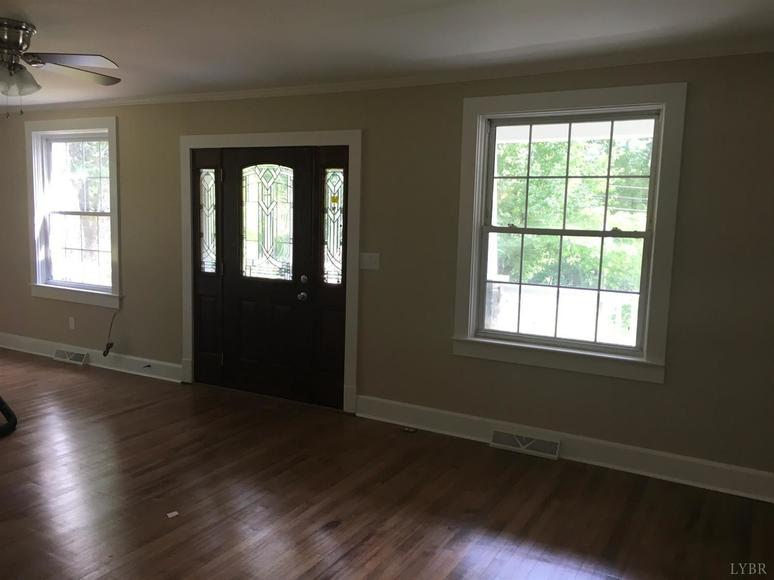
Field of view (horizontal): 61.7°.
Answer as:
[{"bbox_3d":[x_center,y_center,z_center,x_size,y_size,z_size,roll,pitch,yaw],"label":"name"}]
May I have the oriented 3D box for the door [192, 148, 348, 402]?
[{"bbox_3d":[-0.993,-0.121,5.324,1.584,2.045,0.070,5,8,28],"label":"door"}]

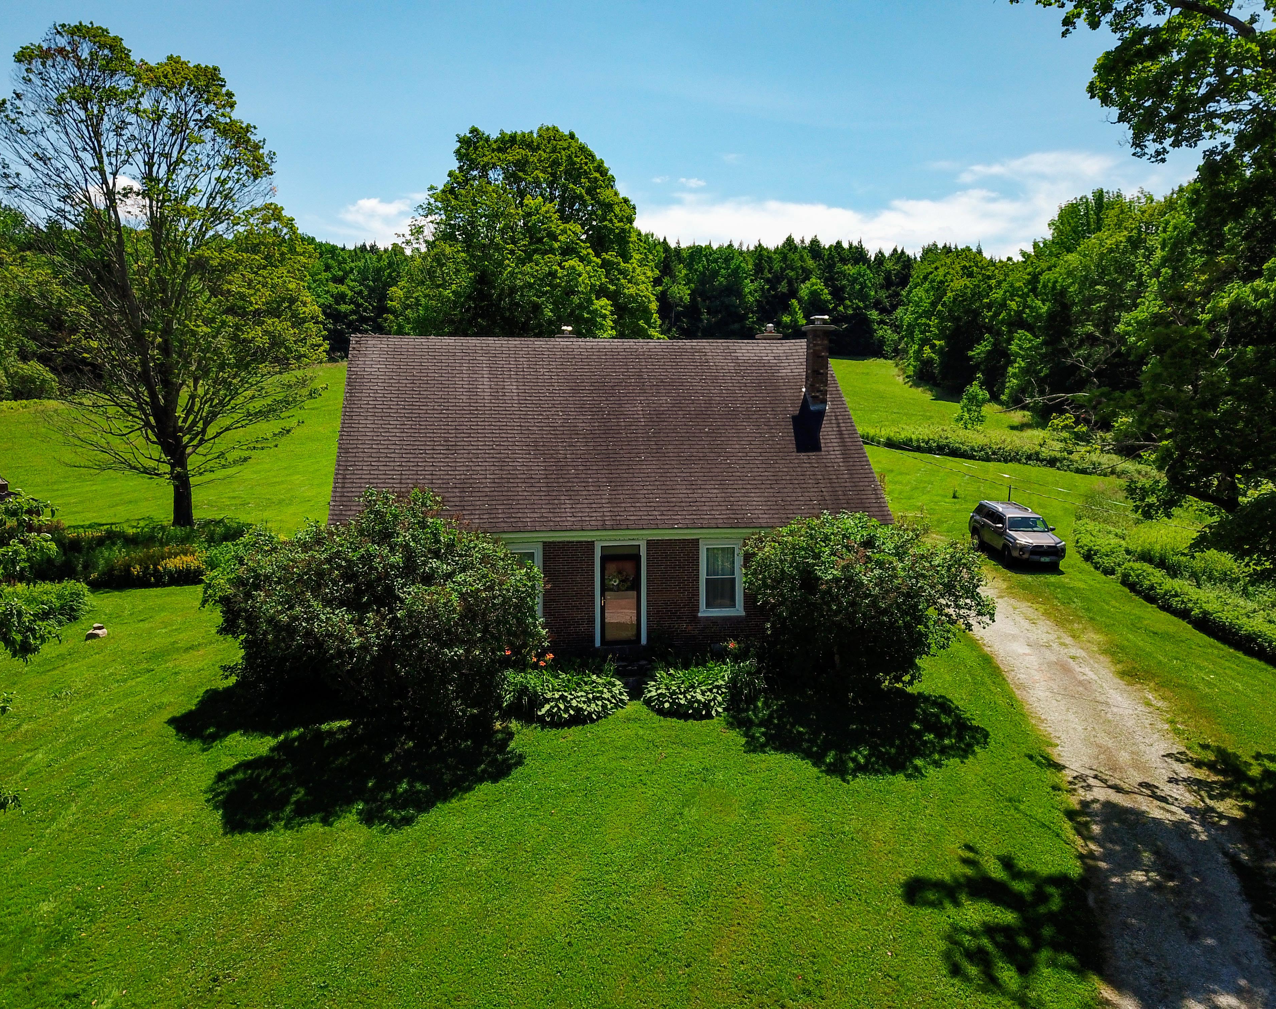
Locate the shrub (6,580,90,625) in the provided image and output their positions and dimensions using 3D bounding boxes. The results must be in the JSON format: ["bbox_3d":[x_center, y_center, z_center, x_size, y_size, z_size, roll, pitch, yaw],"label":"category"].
[{"bbox_3d":[-15.748,2.415,26.869,2.200,1.000,1.800,0,8,0],"label":"shrub"}]

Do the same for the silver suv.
[{"bbox_3d":[13.700,1.100,36.400,1.930,1.800,4.820,1,9,-3],"label":"silver suv"}]

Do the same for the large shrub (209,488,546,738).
[{"bbox_3d":[-4.841,1.979,18.804,5.900,4.400,5.200,0,8,0],"label":"large shrub"}]

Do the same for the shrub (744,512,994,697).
[{"bbox_3d":[4.734,2.112,20.735,4.800,3.700,4.200,0,8,0],"label":"shrub"}]

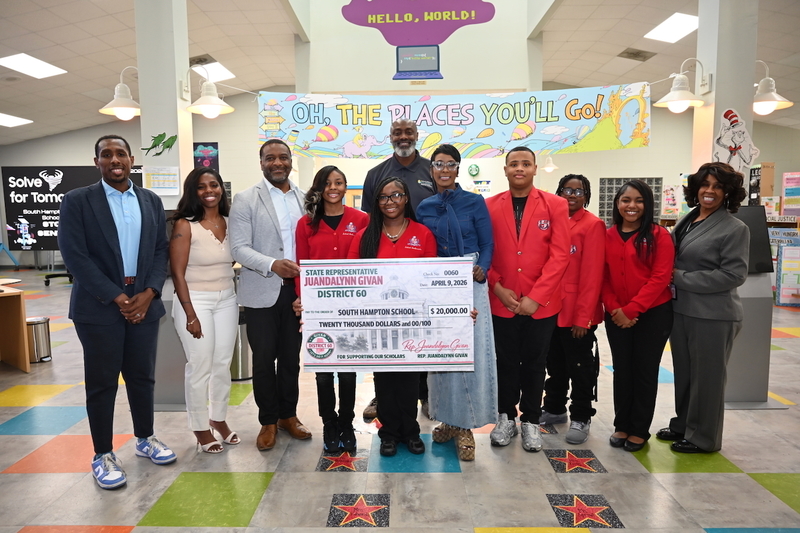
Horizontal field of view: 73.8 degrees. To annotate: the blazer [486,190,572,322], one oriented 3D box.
[{"bbox_3d":[0.736,-0.083,3.056,0.480,0.740,0.320,1,6,18],"label":"blazer"}]

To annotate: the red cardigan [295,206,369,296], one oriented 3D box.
[{"bbox_3d":[-0.388,-0.051,3.085,0.450,0.600,0.280,-1,6,-5],"label":"red cardigan"}]

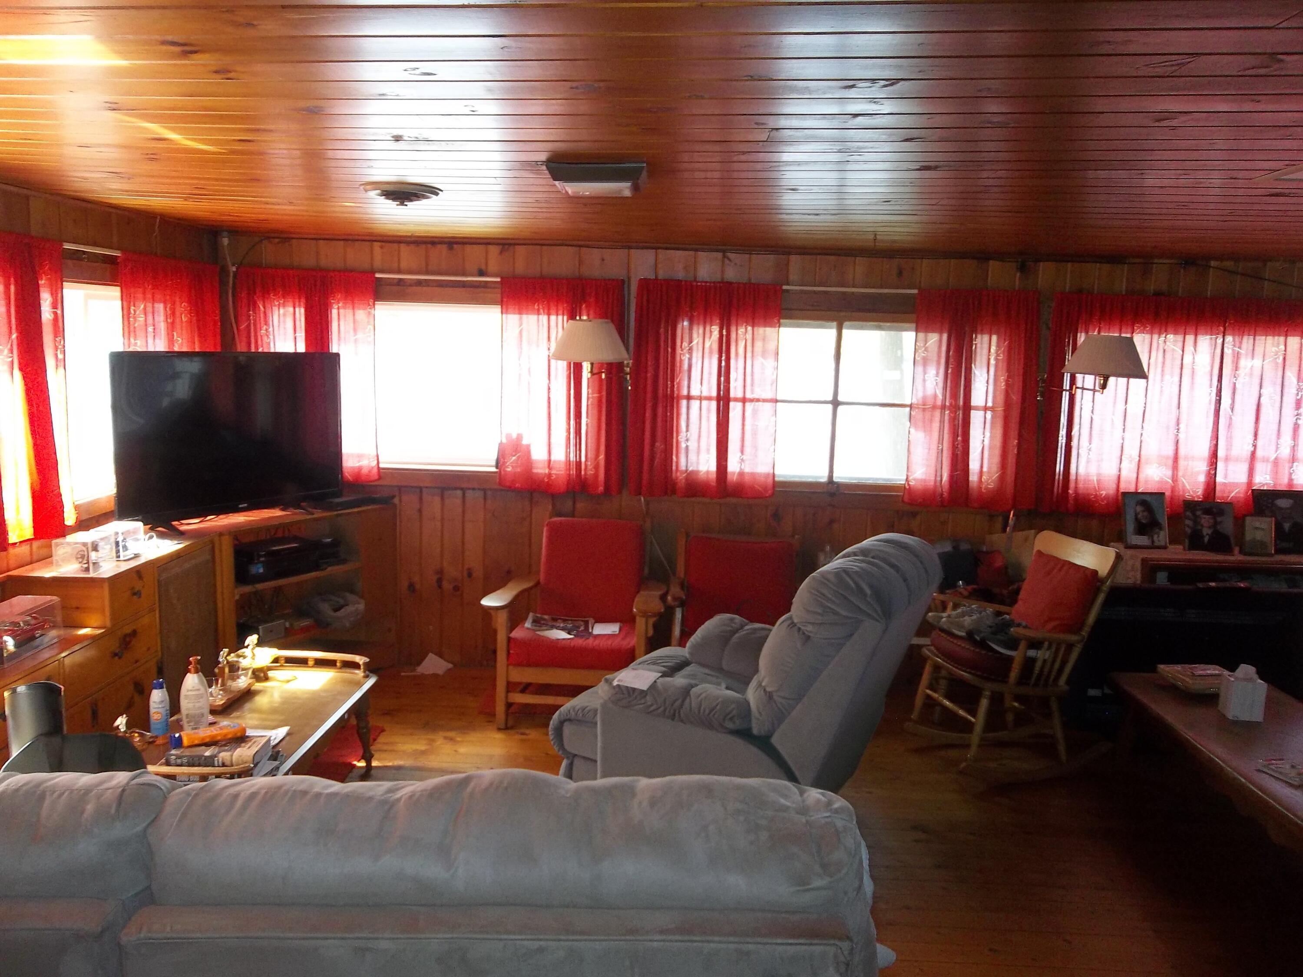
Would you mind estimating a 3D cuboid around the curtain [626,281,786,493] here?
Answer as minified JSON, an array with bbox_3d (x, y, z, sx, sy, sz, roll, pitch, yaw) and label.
[{"bbox_3d":[0.258,-0.465,4.844,0.700,1.020,0.090,2,7,1],"label":"curtain"}]

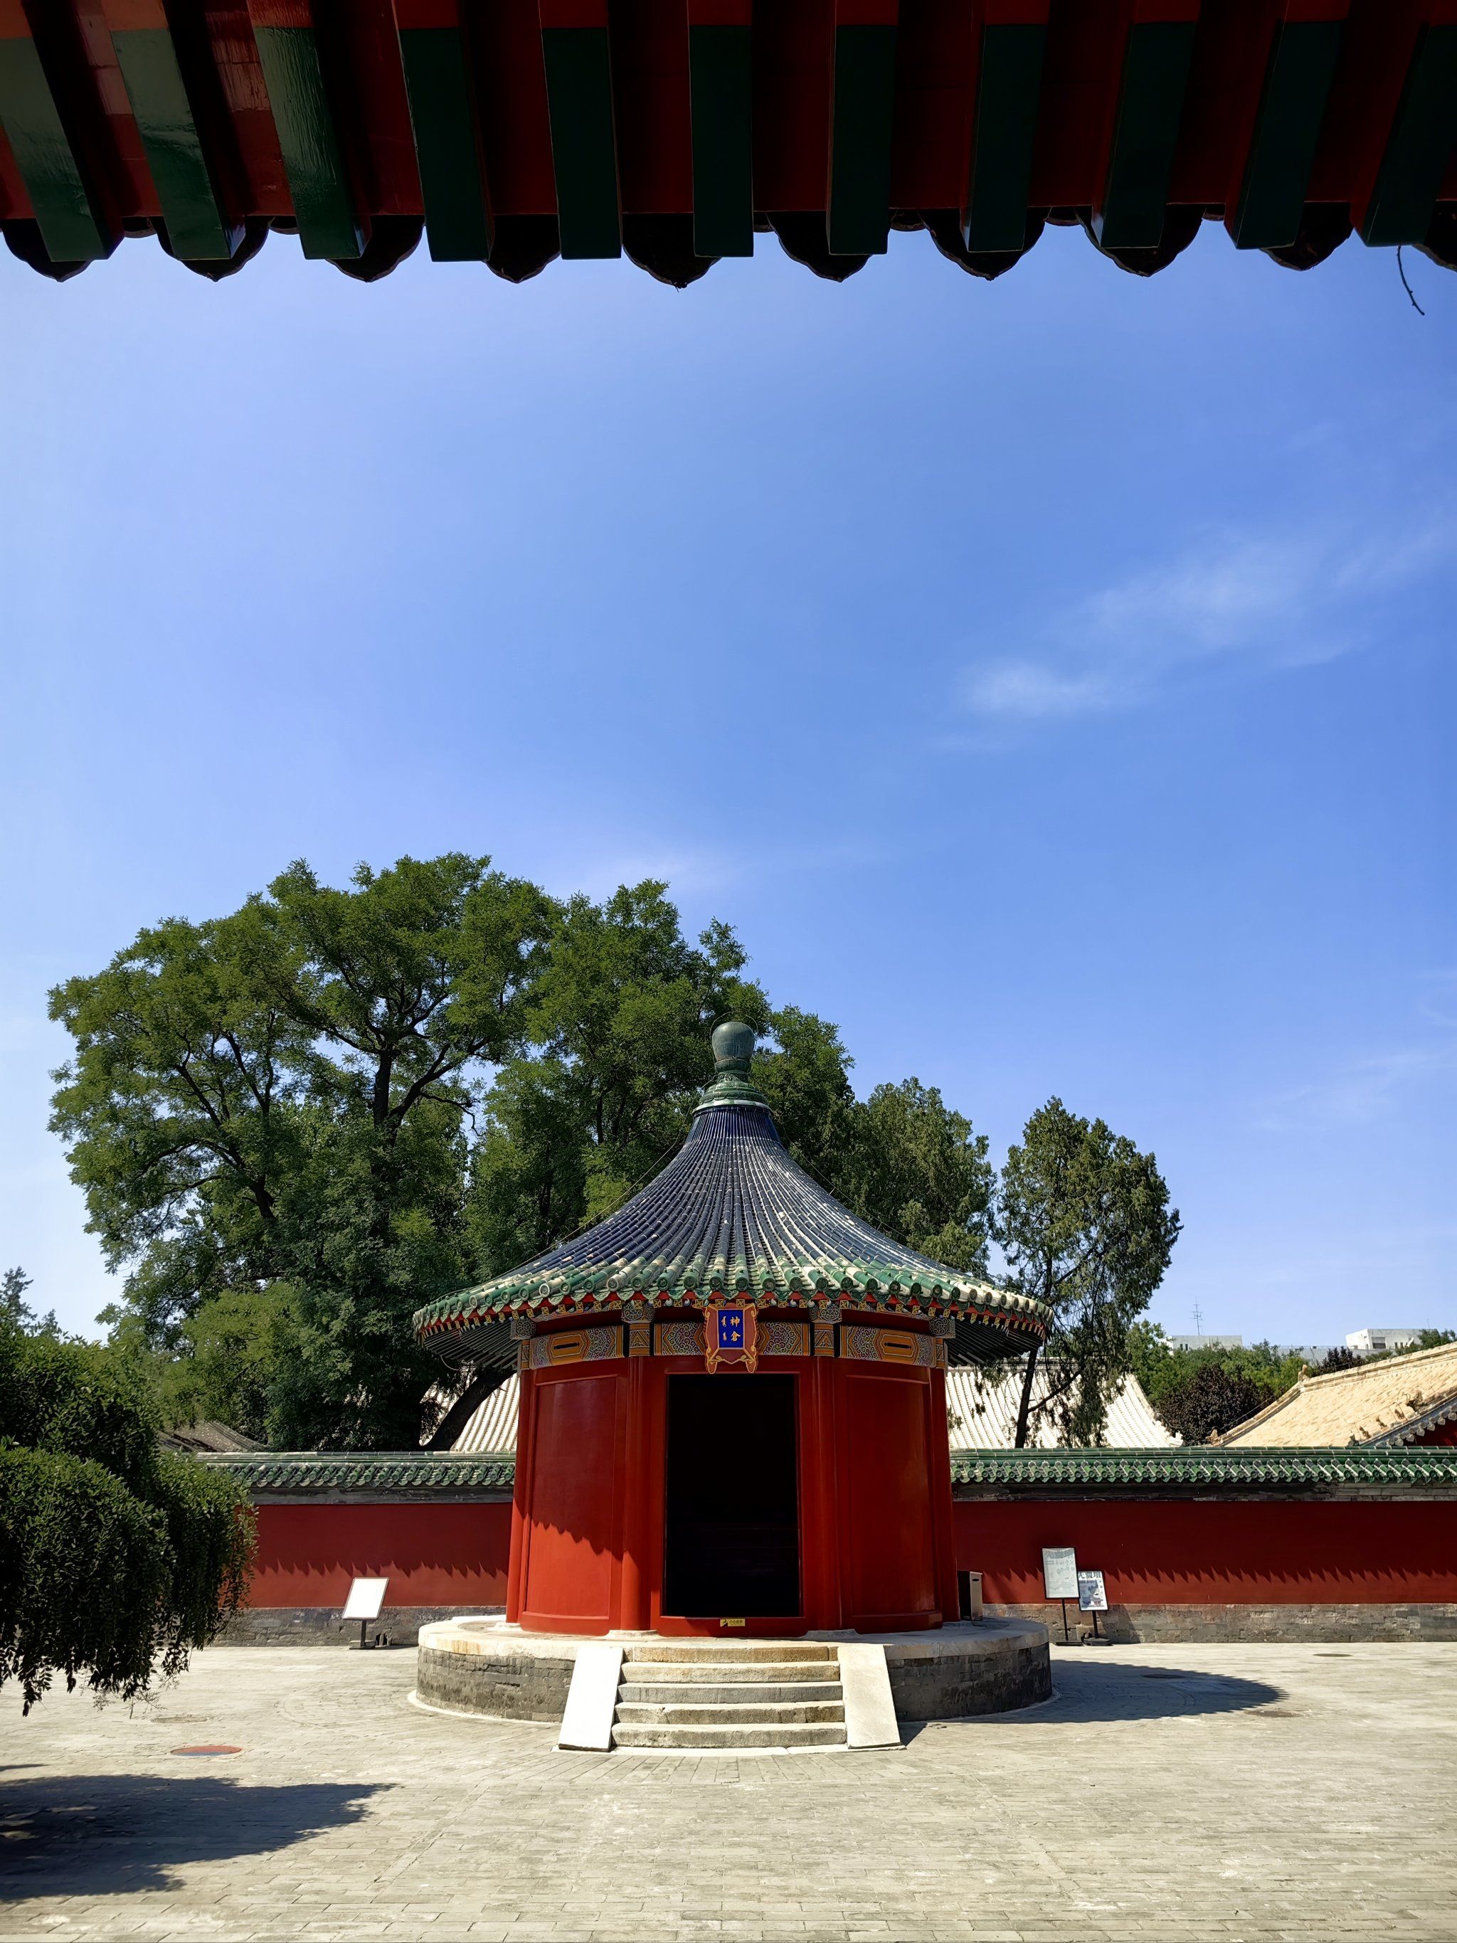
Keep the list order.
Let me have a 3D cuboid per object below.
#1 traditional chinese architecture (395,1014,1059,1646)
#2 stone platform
[{"bbox_3d":[0.066,4.912,21.662,9.460,8.767,9.460,0,-21,0],"label":"traditional chinese architecture"},{"bbox_3d":[0.066,9.263,19.689,8.536,0.770,9.240,0,-21,0],"label":"stone platform"}]

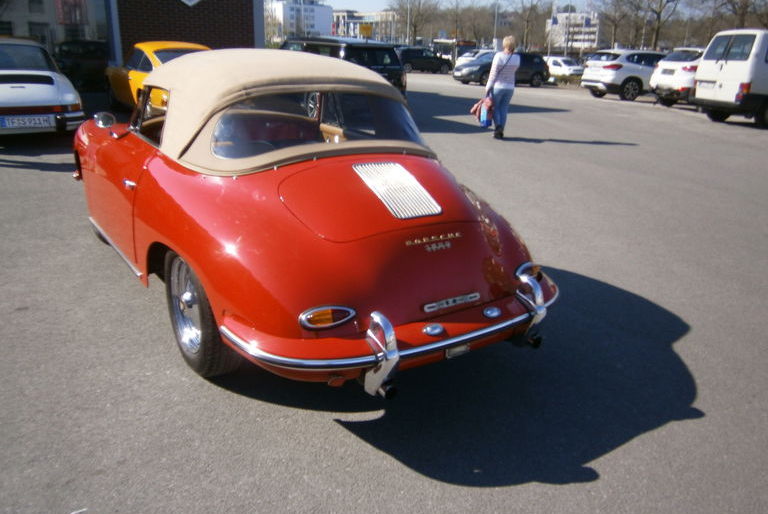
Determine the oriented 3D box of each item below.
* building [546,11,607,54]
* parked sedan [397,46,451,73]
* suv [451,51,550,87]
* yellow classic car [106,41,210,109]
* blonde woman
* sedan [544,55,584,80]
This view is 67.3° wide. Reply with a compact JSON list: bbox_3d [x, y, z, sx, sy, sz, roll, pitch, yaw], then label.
[{"bbox_3d":[85.870,-100.520,260.000,24.000,18.000,16.000,12,22,28],"label":"building"},{"bbox_3d":[2.635,-12.992,38.000,4.600,1.630,1.850,-7,21,-22],"label":"parked sedan"},{"bbox_3d":[5.319,-8.474,25.837,4.400,1.550,1.820,-7,21,-21],"label":"suv"},{"bbox_3d":[-3.482,-2.889,9.679,1.650,1.310,4.200,-13,24,-33],"label":"yellow classic car"},{"bbox_3d":[2.043,-2.821,9.692,0.540,1.660,0.360,2,20,4],"label":"blonde woman"},{"bbox_3d":[12.561,-13.762,42.000,1.800,1.620,4.300,-12,23,-31],"label":"sedan"}]

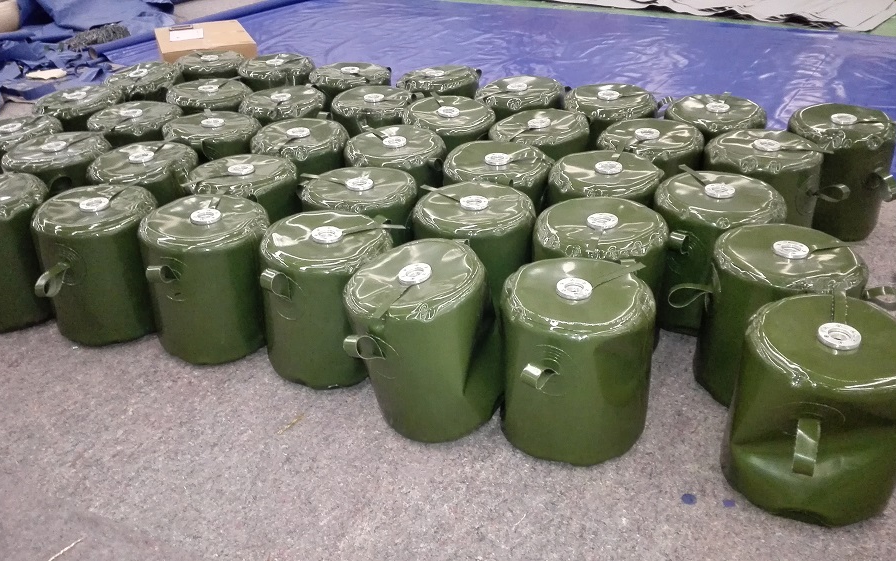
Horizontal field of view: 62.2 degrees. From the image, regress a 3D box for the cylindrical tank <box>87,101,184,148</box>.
[{"bbox_3d":[-1.367,-0.537,3.350,0.400,0.445,0.400,-15,34,-19],"label":"cylindrical tank"}]

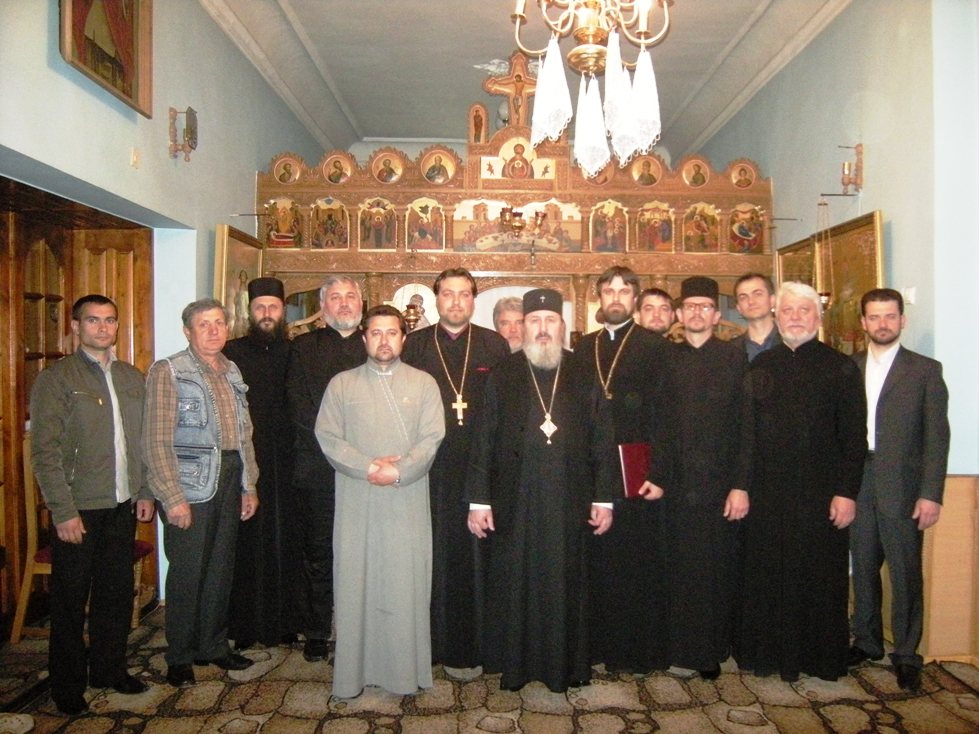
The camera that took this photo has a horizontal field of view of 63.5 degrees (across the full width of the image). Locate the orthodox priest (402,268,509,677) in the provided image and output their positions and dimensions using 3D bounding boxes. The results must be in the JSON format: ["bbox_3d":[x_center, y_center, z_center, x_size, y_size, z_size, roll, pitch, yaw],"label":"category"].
[{"bbox_3d":[-0.158,0.469,3.800,0.570,1.884,0.420,0,1,-7],"label":"orthodox priest"}]

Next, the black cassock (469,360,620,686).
[{"bbox_3d":[0.231,0.660,3.580,0.640,1.475,0.400,0,1,1],"label":"black cassock"}]

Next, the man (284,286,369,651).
[{"bbox_3d":[-0.748,0.478,3.920,0.560,1.840,0.360,0,1,-5],"label":"man"}]

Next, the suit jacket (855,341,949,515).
[{"bbox_3d":[1.835,0.294,3.650,0.550,0.802,0.320,1,1,27],"label":"suit jacket"}]

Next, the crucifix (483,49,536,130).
[{"bbox_3d":[0.211,-2.096,5.970,0.520,0.580,0.050,0,1,-2],"label":"crucifix"}]

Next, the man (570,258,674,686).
[{"bbox_3d":[0.625,0.468,3.780,0.570,1.892,0.420,0,1,9],"label":"man"}]

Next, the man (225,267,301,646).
[{"bbox_3d":[-1.148,0.468,4.040,0.520,1.850,0.360,0,2,-12],"label":"man"}]

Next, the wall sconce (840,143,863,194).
[{"bbox_3d":[2.057,-1.128,4.500,0.120,0.295,0.090,0,1,-1],"label":"wall sconce"}]

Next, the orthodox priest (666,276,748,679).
[{"bbox_3d":[0.983,0.494,3.760,0.520,1.842,0.380,0,1,7],"label":"orthodox priest"}]

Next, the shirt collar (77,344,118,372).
[{"bbox_3d":[-1.708,-0.041,3.450,0.160,0.115,0.150,-1,1,-33],"label":"shirt collar"}]

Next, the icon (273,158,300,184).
[{"bbox_3d":[-1.513,-1.457,5.900,0.185,0.195,0.030,0,1,0],"label":"icon"}]

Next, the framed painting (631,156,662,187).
[{"bbox_3d":[1.170,-1.457,5.900,0.235,0.225,0.030,0,1,0],"label":"framed painting"}]

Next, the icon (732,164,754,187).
[{"bbox_3d":[1.915,-1.436,5.970,0.175,0.180,0.030,0,1,-2],"label":"icon"}]

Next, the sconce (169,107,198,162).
[{"bbox_3d":[-1.675,-1.263,4.300,0.155,0.305,0.120,0,1,0],"label":"sconce"}]

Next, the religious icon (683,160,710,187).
[{"bbox_3d":[1.561,-1.459,5.970,0.220,0.225,0.030,0,1,-2],"label":"religious icon"}]

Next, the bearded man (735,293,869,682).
[{"bbox_3d":[1.435,0.514,3.690,0.590,1.807,0.400,0,1,11],"label":"bearded man"}]

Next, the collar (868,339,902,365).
[{"bbox_3d":[1.826,-0.072,3.660,0.150,0.115,0.130,1,2,37],"label":"collar"}]

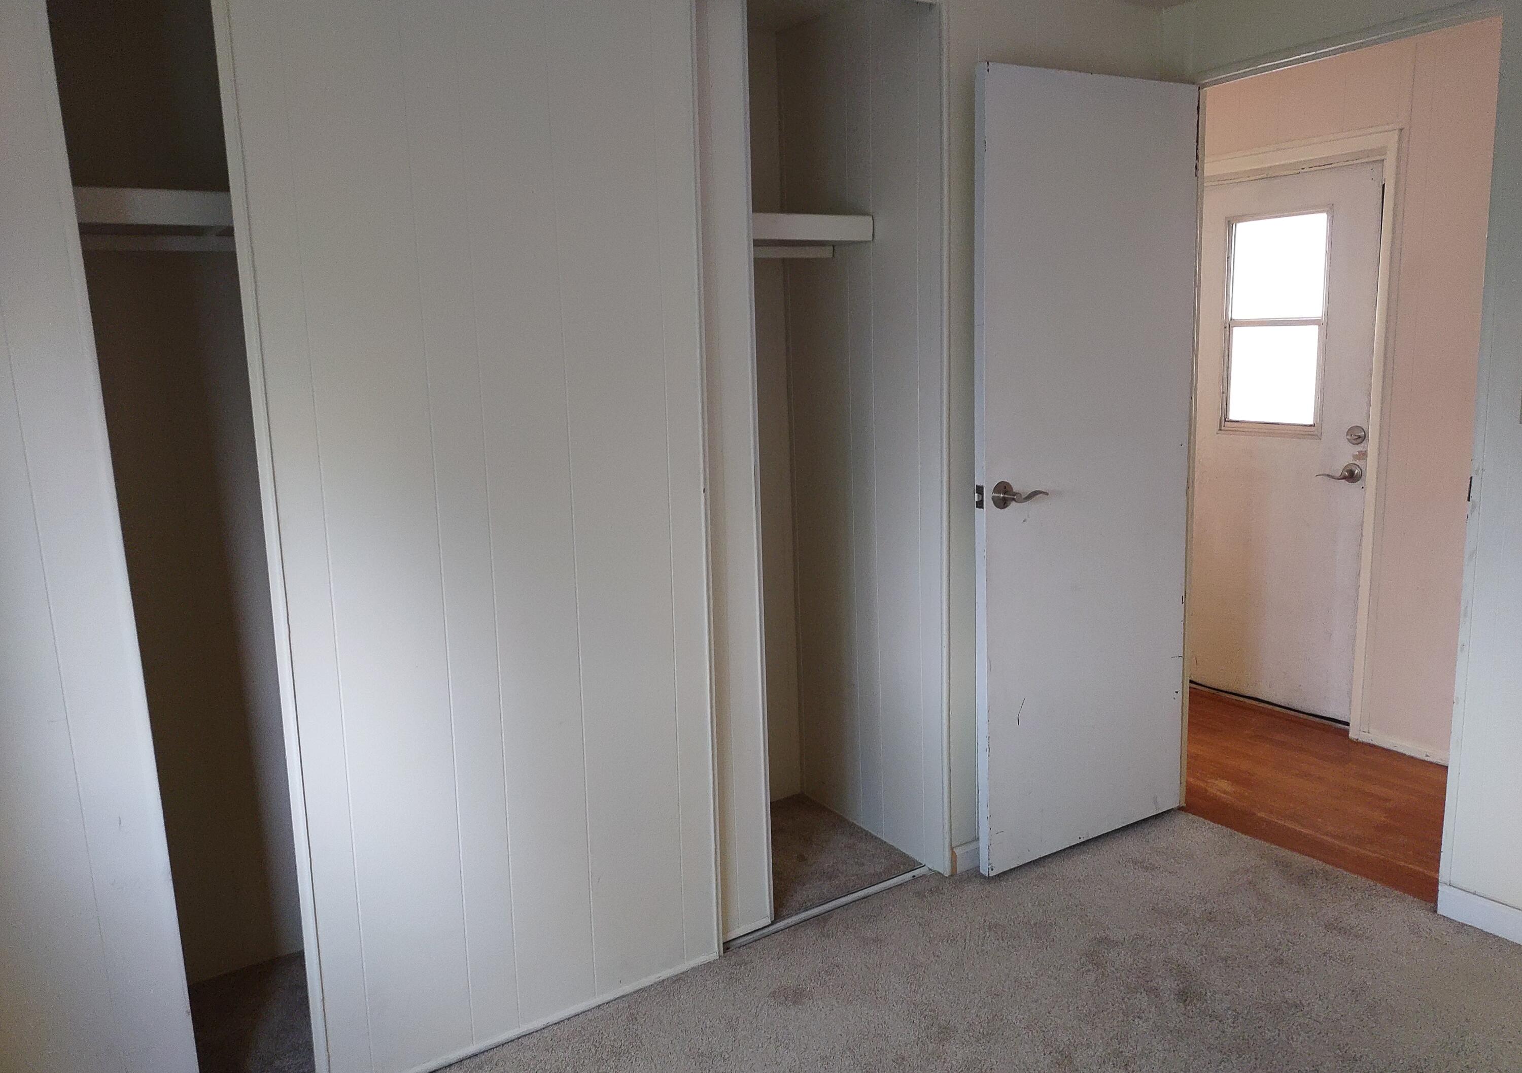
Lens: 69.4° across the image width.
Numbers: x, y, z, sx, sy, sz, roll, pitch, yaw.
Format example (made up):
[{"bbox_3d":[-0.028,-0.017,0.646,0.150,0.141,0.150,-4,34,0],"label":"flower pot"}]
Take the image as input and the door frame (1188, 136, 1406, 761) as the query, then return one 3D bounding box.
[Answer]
[{"bbox_3d":[1.829,-0.345,3.996,0.110,2.030,0.910,-9,12,-33],"label":"door frame"}]

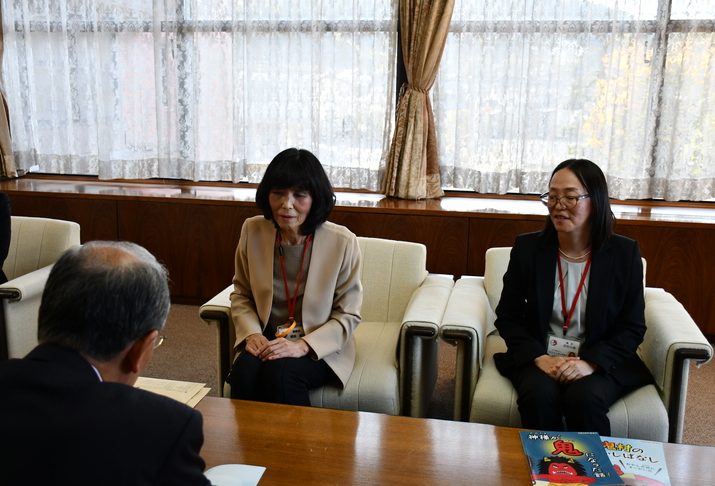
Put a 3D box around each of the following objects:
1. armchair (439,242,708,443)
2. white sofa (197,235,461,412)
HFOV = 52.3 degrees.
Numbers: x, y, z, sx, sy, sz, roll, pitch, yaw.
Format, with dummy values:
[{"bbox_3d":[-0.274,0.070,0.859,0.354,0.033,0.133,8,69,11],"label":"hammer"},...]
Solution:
[{"bbox_3d":[0.709,0.415,2.536,0.785,0.720,0.700,3,13,11],"label":"armchair"},{"bbox_3d":[-0.069,0.370,2.689,0.785,0.720,0.700,3,13,11],"label":"white sofa"}]

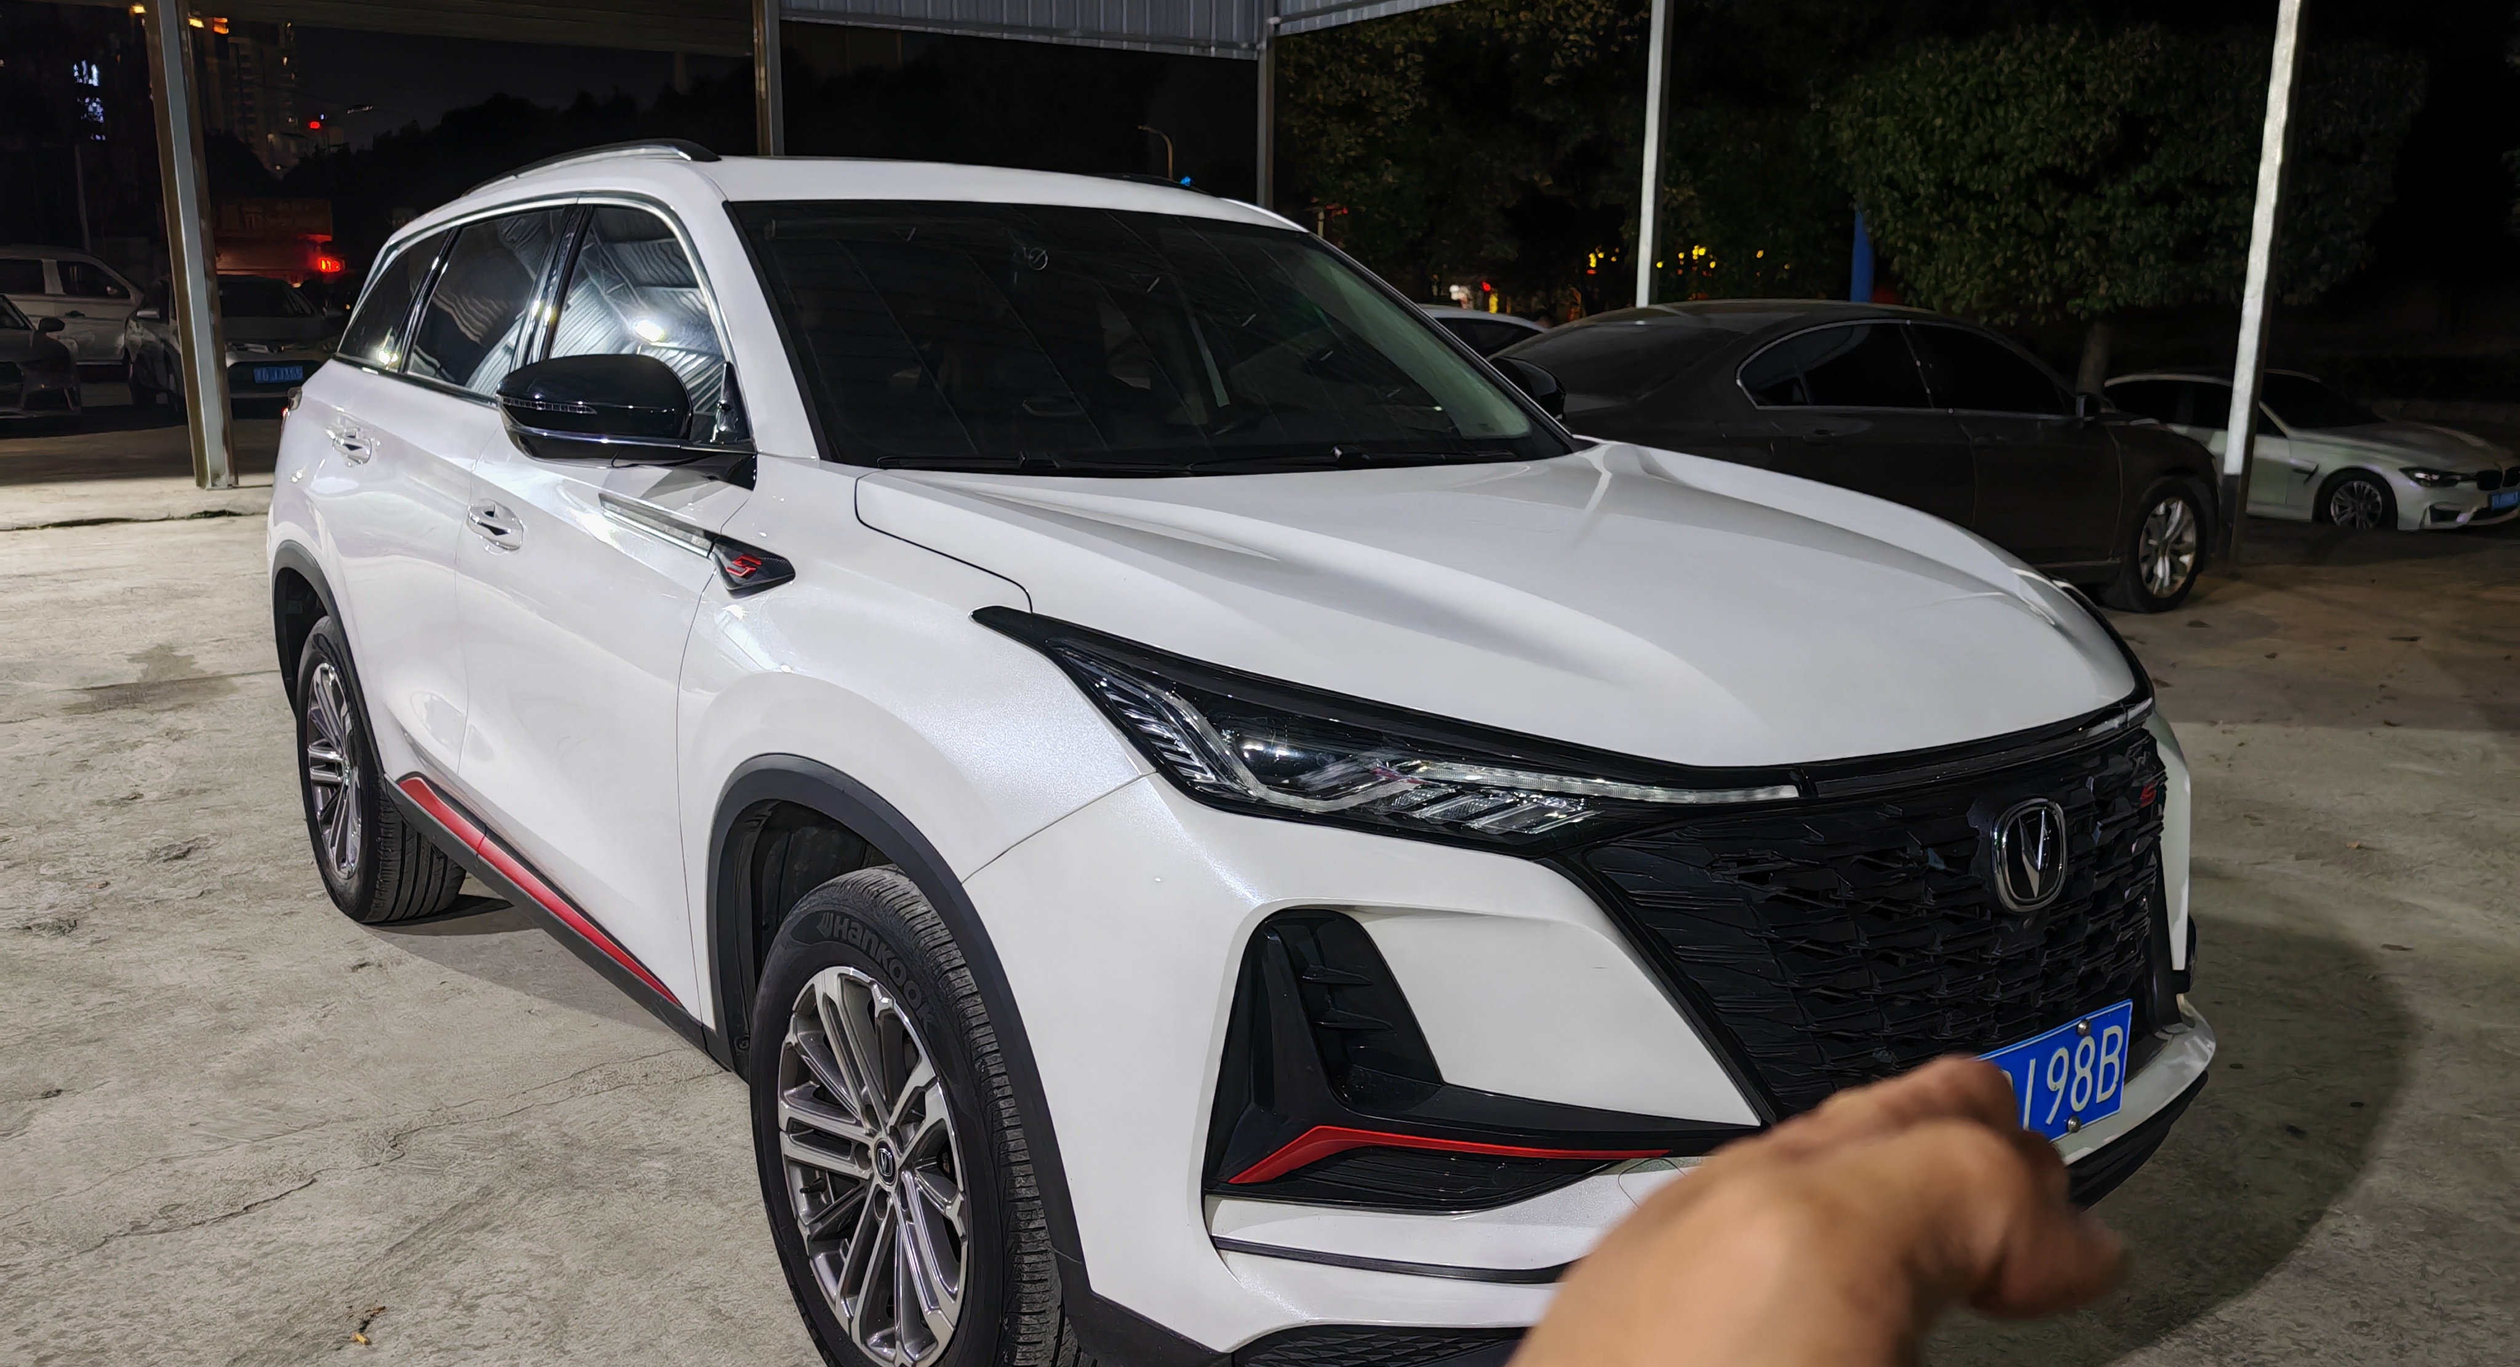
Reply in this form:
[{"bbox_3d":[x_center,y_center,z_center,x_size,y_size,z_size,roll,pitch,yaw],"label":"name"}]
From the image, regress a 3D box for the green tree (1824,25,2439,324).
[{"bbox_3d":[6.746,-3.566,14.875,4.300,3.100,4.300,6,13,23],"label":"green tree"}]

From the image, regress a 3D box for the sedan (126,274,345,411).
[{"bbox_3d":[-10.694,-3.708,20.038,1.820,1.450,4.650,-7,14,-32],"label":"sedan"}]

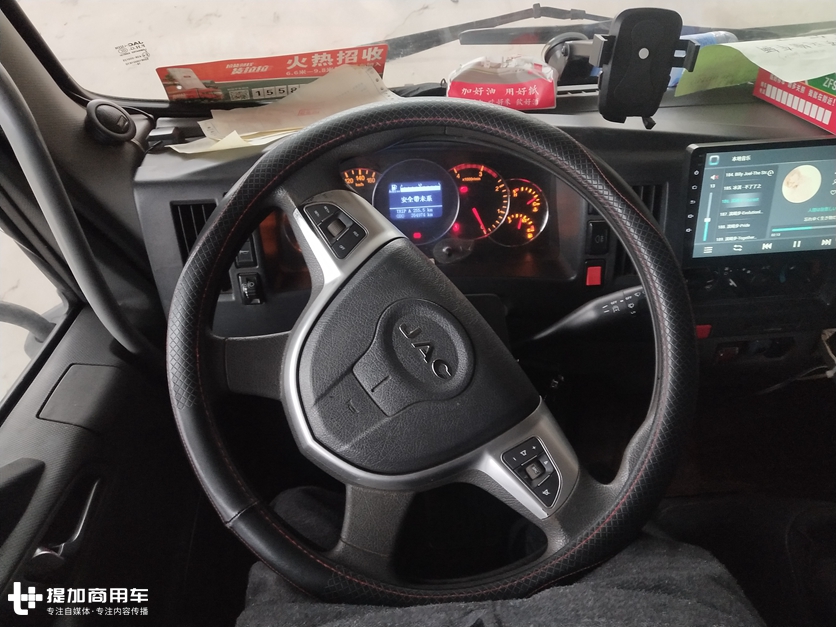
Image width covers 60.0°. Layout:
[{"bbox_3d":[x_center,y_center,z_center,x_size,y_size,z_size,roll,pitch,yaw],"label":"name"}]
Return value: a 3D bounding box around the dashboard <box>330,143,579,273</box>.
[{"bbox_3d":[0.017,-0.127,0.860,0.345,0.147,0.060,-2,14,0],"label":"dashboard"}]

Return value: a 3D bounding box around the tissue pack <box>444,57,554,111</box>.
[{"bbox_3d":[0.110,-0.309,0.965,0.140,0.053,0.090,-2,37,0],"label":"tissue pack"}]

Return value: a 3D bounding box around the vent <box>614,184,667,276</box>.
[{"bbox_3d":[0.265,-0.099,0.860,0.058,0.113,0.028,-2,22,1],"label":"vent"}]

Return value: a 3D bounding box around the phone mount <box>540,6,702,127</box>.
[{"bbox_3d":[0.226,-0.288,0.861,0.135,0.123,0.229,9,15,0],"label":"phone mount"}]

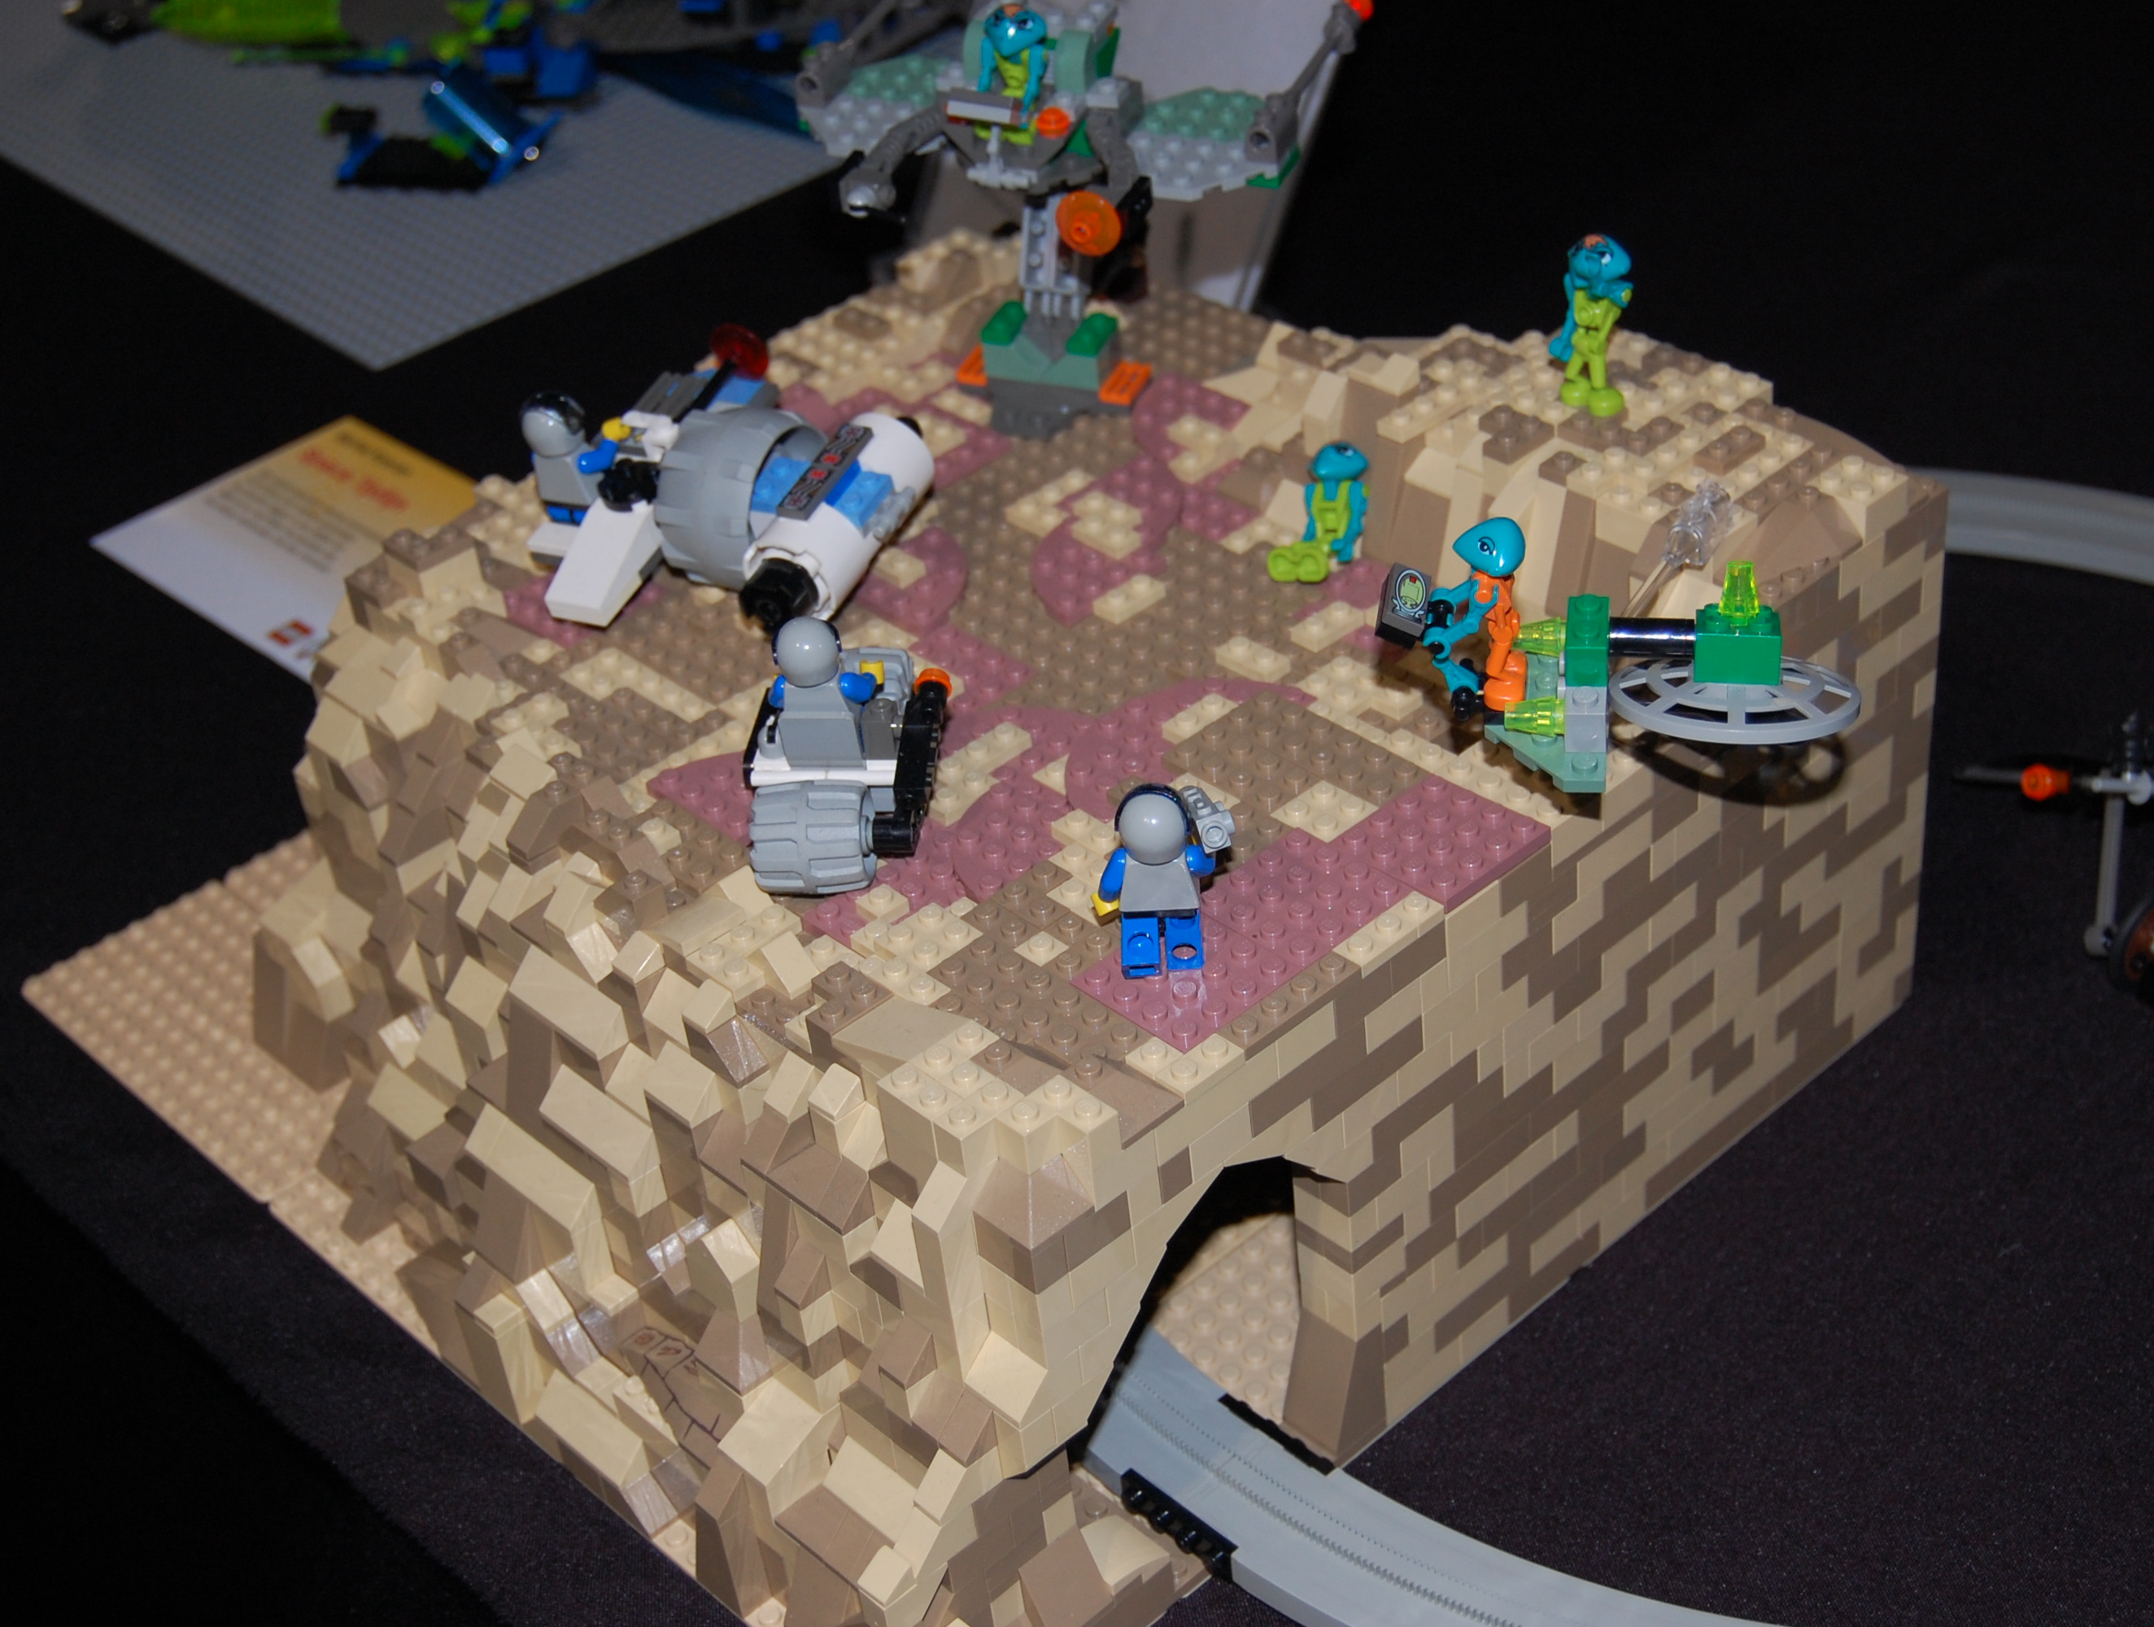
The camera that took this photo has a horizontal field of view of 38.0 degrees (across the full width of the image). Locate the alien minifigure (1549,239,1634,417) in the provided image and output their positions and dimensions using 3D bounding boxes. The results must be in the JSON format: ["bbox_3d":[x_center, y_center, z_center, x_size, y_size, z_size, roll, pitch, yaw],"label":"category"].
[{"bbox_3d":[0.115,-0.111,0.696,0.019,0.043,0.016,14,40,26],"label":"alien minifigure"}]

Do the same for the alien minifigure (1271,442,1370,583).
[{"bbox_3d":[0.056,-0.070,0.716,0.018,0.029,0.024,5,37,16],"label":"alien minifigure"}]

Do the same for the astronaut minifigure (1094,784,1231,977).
[{"bbox_3d":[0.016,0.010,0.591,0.026,0.043,0.019,-3,36,5],"label":"astronaut minifigure"}]

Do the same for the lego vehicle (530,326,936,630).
[{"bbox_3d":[-0.087,-0.078,0.738,0.087,0.044,0.077,12,47,25],"label":"lego vehicle"}]

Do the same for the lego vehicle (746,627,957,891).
[{"bbox_3d":[-0.051,-0.020,0.646,0.040,0.048,0.072,0,36,10],"label":"lego vehicle"}]

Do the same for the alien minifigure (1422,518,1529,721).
[{"bbox_3d":[0.075,-0.037,0.585,0.019,0.042,0.017,-4,36,4],"label":"alien minifigure"}]

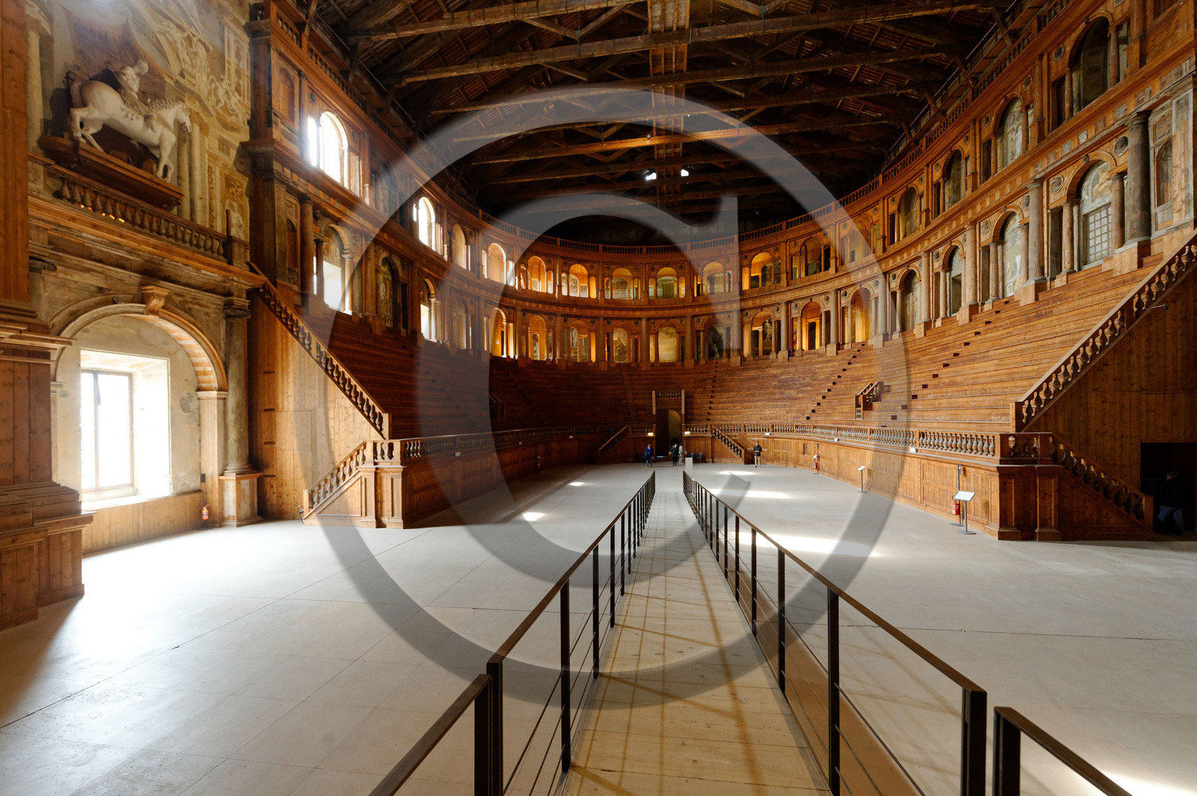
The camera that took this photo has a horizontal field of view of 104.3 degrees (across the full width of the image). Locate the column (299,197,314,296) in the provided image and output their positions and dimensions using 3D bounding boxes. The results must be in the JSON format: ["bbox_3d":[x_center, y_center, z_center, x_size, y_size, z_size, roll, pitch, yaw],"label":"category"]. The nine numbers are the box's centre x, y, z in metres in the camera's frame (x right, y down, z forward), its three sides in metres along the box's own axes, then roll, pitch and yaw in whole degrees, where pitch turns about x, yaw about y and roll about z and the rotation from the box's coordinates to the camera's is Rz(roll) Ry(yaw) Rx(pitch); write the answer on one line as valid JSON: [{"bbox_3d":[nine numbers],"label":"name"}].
[{"bbox_3d":[-11.904,-6.195,18.976,0.600,3.900,0.600,-1,-1,9],"label":"column"}]

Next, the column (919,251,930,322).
[{"bbox_3d":[18.199,-6.183,25.898,0.600,3.900,0.600,-1,-1,5],"label":"column"}]

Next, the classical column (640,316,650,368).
[{"bbox_3d":[4.253,-5.103,42.300,0.860,4.600,0.860,0,-2,10],"label":"classical column"}]

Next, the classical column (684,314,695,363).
[{"bbox_3d":[8.104,-5.351,41.338,0.600,3.900,0.600,-1,-1,20],"label":"classical column"}]

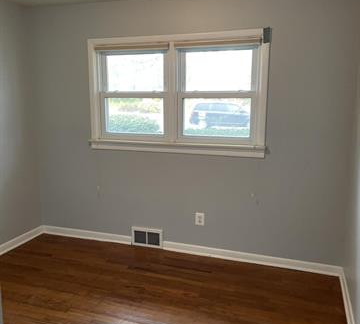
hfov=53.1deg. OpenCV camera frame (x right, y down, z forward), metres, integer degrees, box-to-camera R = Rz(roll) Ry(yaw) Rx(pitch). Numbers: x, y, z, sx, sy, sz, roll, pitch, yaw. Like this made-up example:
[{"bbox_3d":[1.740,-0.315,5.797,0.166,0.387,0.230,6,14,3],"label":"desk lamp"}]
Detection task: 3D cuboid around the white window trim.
[{"bbox_3d":[-0.075,-0.622,3.370,1.767,1.089,0.075,4,11,19],"label":"white window trim"}]

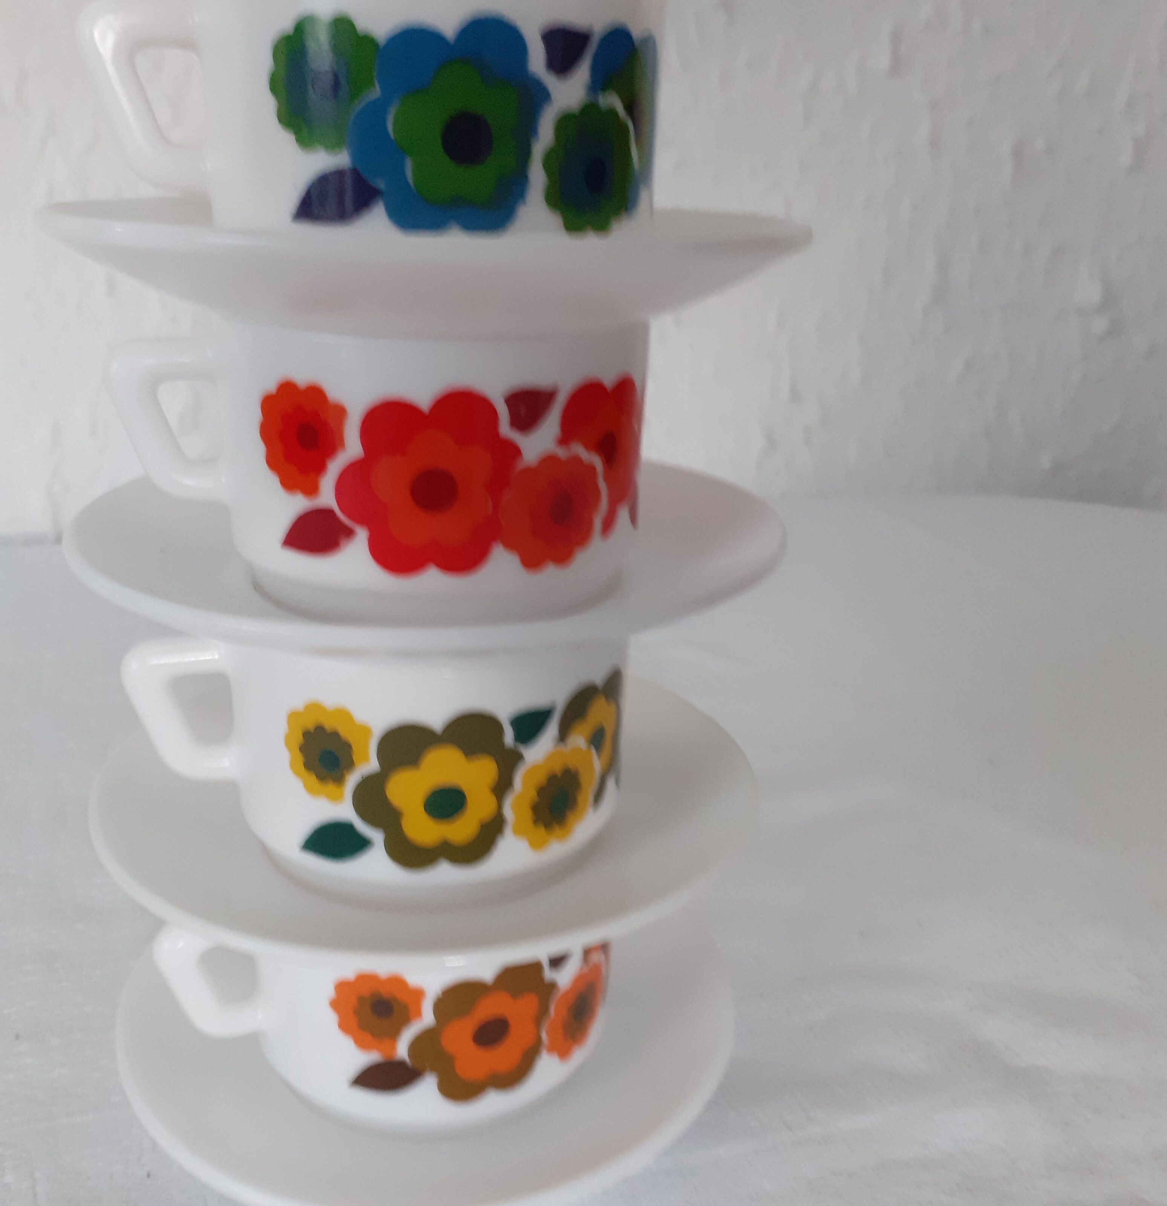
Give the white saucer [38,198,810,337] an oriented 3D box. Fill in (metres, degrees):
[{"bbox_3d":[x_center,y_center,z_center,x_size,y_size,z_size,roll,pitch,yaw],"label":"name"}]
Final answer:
[{"bbox_3d":[-0.029,-0.064,0.229,0.140,0.020,0.140,2,21,-1],"label":"white saucer"}]

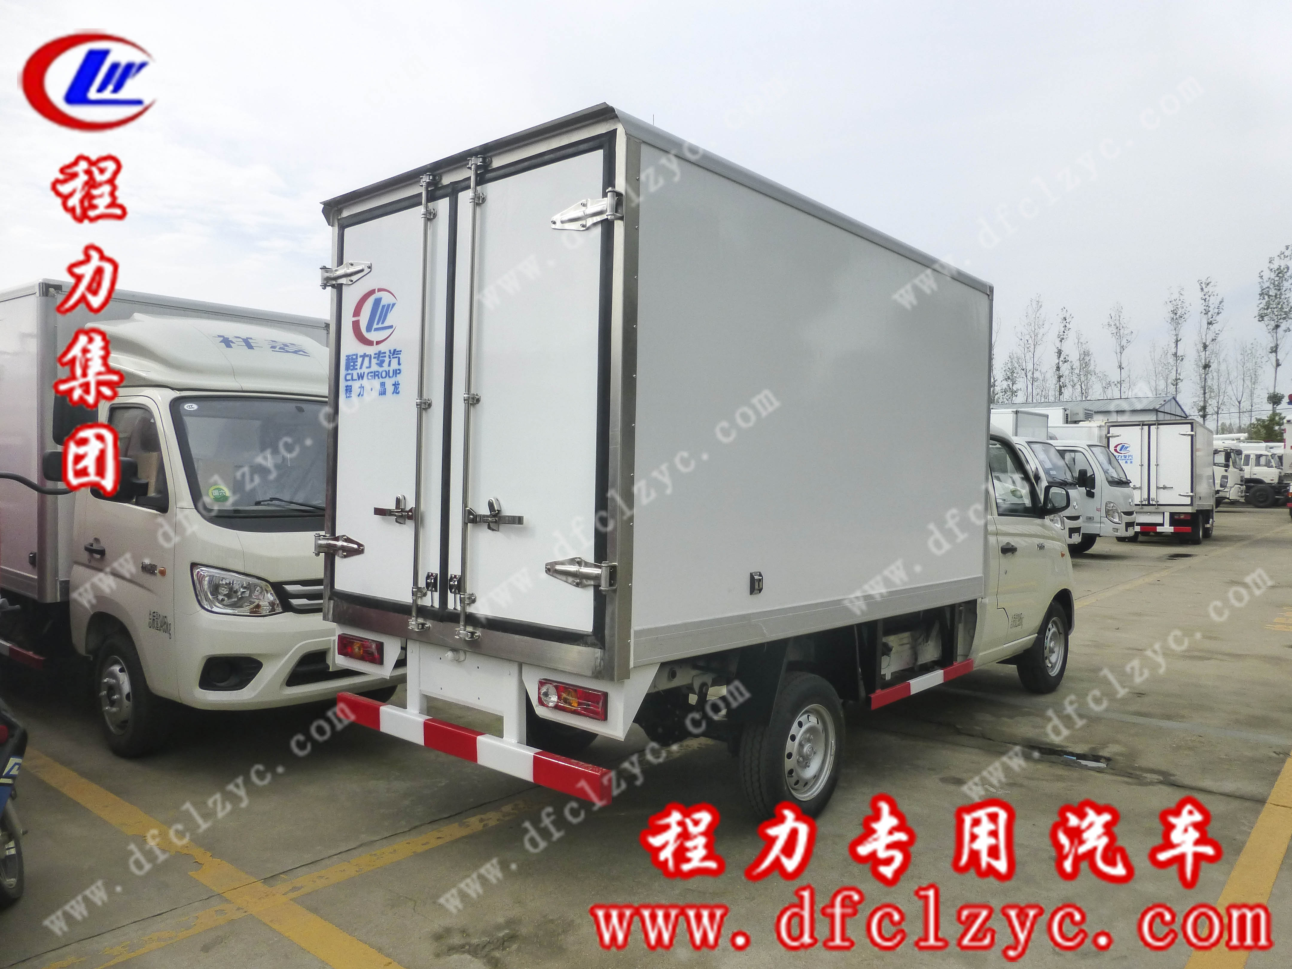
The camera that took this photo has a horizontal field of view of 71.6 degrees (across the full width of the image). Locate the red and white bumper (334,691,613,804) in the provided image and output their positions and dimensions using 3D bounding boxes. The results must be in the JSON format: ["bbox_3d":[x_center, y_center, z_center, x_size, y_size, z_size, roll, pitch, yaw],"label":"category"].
[{"bbox_3d":[-0.703,0.933,3.285,1.555,0.097,0.052,1,0,41],"label":"red and white bumper"}]

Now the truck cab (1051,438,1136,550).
[{"bbox_3d":[7.392,0.054,15.253,1.600,1.680,1.650,1,1,41],"label":"truck cab"}]

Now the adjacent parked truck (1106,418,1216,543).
[{"bbox_3d":[12.367,-0.058,21.239,1.680,2.620,4.900,1,1,37],"label":"adjacent parked truck"}]

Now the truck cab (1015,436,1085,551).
[{"bbox_3d":[6.317,0.198,14.914,1.600,1.880,1.700,1,1,41],"label":"truck cab"}]

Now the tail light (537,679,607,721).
[{"bbox_3d":[-0.230,0.672,2.803,0.287,0.088,0.045,1,0,41],"label":"tail light"}]

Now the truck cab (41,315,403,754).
[{"bbox_3d":[-1.946,0.199,4.901,1.600,2.220,1.760,1,1,41],"label":"truck cab"}]

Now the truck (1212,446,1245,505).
[{"bbox_3d":[23.450,-0.380,36.700,1.900,2.250,2.300,1,1,41],"label":"truck"}]

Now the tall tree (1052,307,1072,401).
[{"bbox_3d":[34.900,-7.176,75.000,1.800,15.100,1.800,1,1,25],"label":"tall tree"}]

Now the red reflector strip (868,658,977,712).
[{"bbox_3d":[1.380,0.977,4.431,0.035,0.064,1.170,1,1,41],"label":"red reflector strip"}]

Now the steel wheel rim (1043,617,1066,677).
[{"bbox_3d":[2.610,1.060,5.880,0.150,0.390,0.390,1,1,42],"label":"steel wheel rim"}]

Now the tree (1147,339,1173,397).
[{"bbox_3d":[48.800,-6.736,85.000,2.500,14.000,2.500,1,1,30],"label":"tree"}]

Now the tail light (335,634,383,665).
[{"bbox_3d":[-1.164,0.672,3.670,0.315,0.092,0.045,2,0,42],"label":"tail light"}]

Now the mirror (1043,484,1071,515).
[{"bbox_3d":[2.542,0.093,5.528,0.100,0.185,0.155,0,1,-39],"label":"mirror"}]

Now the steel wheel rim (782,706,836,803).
[{"bbox_3d":[0.636,1.095,3.700,0.150,0.390,0.390,1,1,41],"label":"steel wheel rim"}]

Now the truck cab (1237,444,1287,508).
[{"bbox_3d":[26.900,-0.317,38.900,2.000,2.500,2.350,1,1,41],"label":"truck cab"}]

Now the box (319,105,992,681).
[{"bbox_3d":[0.247,-0.263,4.338,1.730,1.740,2.970,1,0,41],"label":"box"}]

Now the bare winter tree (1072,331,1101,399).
[{"bbox_3d":[35.412,-5.900,72.000,2.500,13.000,2.500,1,1,41],"label":"bare winter tree"}]

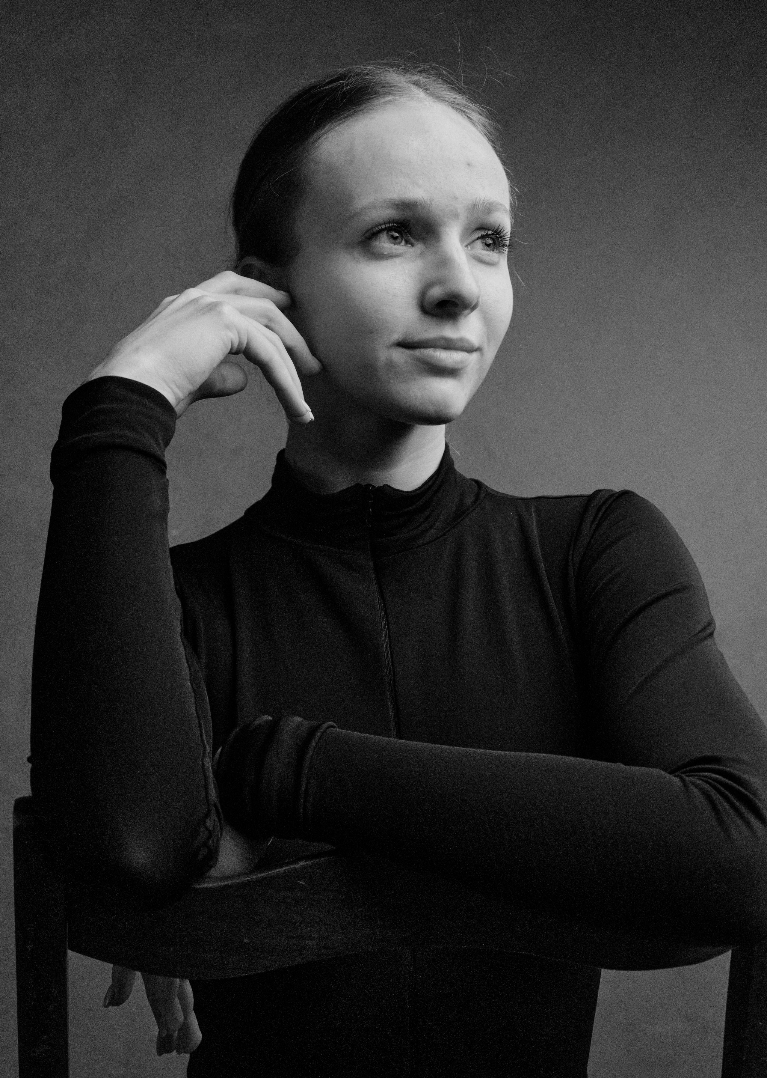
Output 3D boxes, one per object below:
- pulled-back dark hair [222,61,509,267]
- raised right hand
[{"bbox_3d":[-0.010,-0.207,0.965,0.160,0.165,0.190,-1,-6,-32],"label":"pulled-back dark hair"},{"bbox_3d":[-0.103,-0.112,0.905,0.138,0.090,0.088,-1,2,-17],"label":"raised right hand"}]

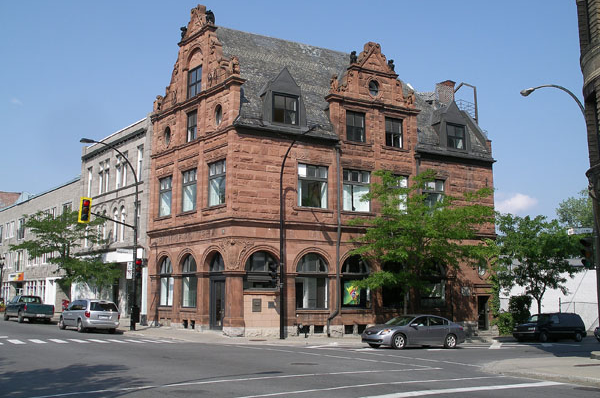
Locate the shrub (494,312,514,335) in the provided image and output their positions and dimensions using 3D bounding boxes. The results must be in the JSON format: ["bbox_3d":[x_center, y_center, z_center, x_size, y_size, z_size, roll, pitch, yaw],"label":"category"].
[{"bbox_3d":[13.200,8.020,41.000,1.400,1.550,1.300,-3,-9,18],"label":"shrub"}]

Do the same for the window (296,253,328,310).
[{"bbox_3d":[0.683,4.333,33.759,1.891,3.028,0.250,5,-10,-28],"label":"window"}]

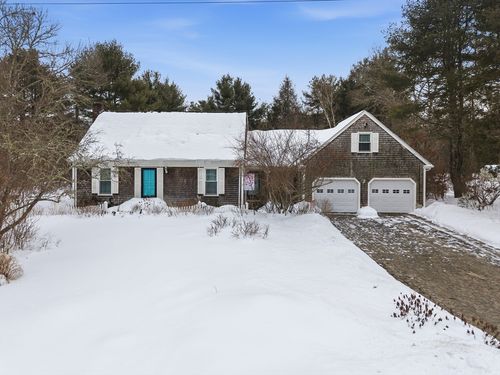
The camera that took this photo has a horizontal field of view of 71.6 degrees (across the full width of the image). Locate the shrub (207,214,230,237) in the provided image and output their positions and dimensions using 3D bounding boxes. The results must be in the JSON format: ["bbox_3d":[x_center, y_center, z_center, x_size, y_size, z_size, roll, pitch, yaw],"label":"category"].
[{"bbox_3d":[-1.108,1.337,12.200,0.809,0.774,0.750,0,0,2],"label":"shrub"}]

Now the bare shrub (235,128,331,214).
[{"bbox_3d":[1.762,-0.868,18.800,4.989,4.663,4.200,0,0,2],"label":"bare shrub"}]

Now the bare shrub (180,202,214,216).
[{"bbox_3d":[-2.907,1.218,19.200,1.883,0.775,1.200,0,0,2],"label":"bare shrub"}]

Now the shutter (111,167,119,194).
[{"bbox_3d":[-8.501,-0.418,21.800,0.503,1.717,0.060,0,0,2],"label":"shutter"}]

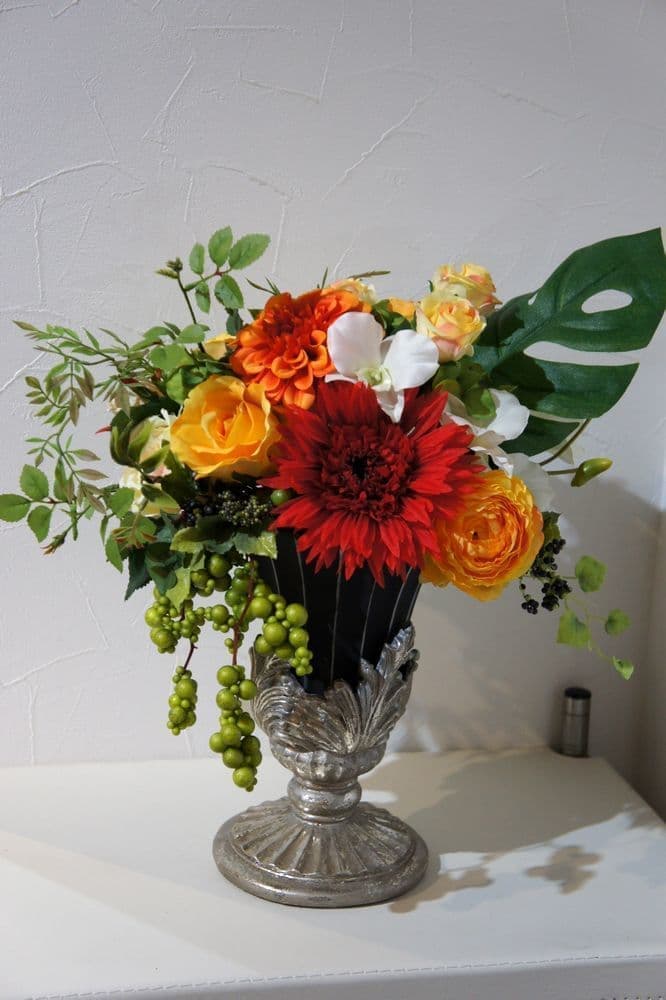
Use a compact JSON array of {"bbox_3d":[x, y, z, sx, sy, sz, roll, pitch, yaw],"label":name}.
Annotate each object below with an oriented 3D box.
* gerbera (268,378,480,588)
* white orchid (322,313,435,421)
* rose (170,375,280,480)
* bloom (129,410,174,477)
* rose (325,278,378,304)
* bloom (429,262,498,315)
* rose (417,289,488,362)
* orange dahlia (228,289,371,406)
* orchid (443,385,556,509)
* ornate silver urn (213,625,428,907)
[{"bbox_3d":[0.023,-0.010,0.950,0.122,0.116,0.045,4,-4,3],"label":"gerbera"},{"bbox_3d":[0.027,-0.073,0.940,0.063,0.061,0.030,3,-6,0],"label":"white orchid"},{"bbox_3d":[-0.061,-0.041,0.960,0.060,0.058,0.046,7,-10,13],"label":"rose"},{"bbox_3d":[-0.107,-0.033,1.000,0.034,0.042,0.034,11,-7,26],"label":"bloom"},{"bbox_3d":[0.011,-0.119,1.012,0.041,0.036,0.036,4,53,3],"label":"rose"},{"bbox_3d":[0.080,-0.126,1.020,0.042,0.038,0.037,-3,54,-21],"label":"bloom"},{"bbox_3d":[0.070,-0.103,0.993,0.041,0.040,0.040,1,60,-6],"label":"rose"},{"bbox_3d":[-0.020,-0.085,0.968,0.077,0.068,0.048,8,-28,18],"label":"orange dahlia"},{"bbox_3d":[0.094,-0.030,0.983,0.065,0.068,0.038,-7,-8,-32],"label":"orchid"},{"bbox_3d":[-0.004,0.153,1.067,0.138,0.163,0.138,3,16,0],"label":"ornate silver urn"}]

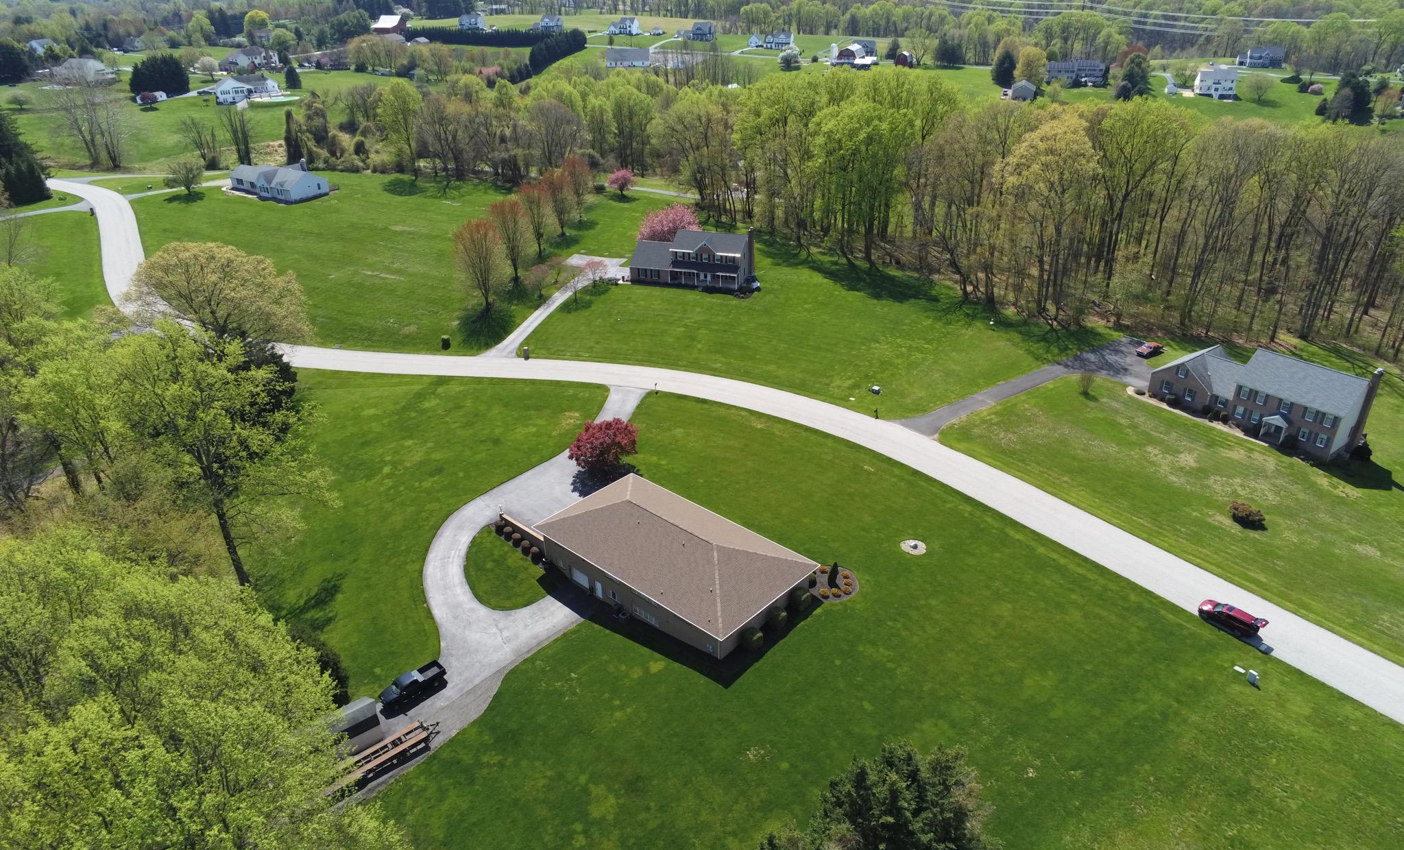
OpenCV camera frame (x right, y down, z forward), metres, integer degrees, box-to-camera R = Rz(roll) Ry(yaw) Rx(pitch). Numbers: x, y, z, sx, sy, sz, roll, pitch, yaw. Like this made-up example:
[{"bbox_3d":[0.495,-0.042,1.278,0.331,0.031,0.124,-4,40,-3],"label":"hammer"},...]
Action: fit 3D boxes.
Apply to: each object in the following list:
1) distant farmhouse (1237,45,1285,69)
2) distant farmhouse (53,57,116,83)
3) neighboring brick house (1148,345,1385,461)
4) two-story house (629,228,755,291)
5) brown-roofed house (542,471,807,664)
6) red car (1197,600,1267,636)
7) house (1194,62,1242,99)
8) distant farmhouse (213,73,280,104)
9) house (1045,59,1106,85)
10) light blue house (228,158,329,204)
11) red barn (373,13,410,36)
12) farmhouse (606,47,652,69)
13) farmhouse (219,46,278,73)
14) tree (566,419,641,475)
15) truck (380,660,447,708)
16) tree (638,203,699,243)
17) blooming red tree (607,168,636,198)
[{"bbox_3d":[258.336,-170.545,431.658,17.300,8.600,10.500,9,29,19],"label":"distant farmhouse"},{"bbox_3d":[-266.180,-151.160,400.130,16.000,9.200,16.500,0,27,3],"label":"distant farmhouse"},{"bbox_3d":[72.340,-5.870,120.810,11.300,11.100,25.100,-19,32,-31],"label":"neighboring brick house"},{"bbox_3d":[-1.260,-29.090,157.480,19.970,9.740,10.240,8,29,18],"label":"two-story house"},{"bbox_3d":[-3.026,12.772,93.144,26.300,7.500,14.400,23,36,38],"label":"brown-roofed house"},{"bbox_3d":[46.028,16.700,80.732,1.980,1.920,5.200,-19,32,-31],"label":"red car"},{"bbox_3d":[187.230,-123.920,338.520,12.500,10.600,9.400,7,28,15],"label":"house"},{"bbox_3d":[-165.906,-122.451,337.384,20.000,8.700,12.500,-19,32,-31],"label":"distant farmhouse"},{"bbox_3d":[168.060,-158.380,419.680,25.100,10.400,10.800,6,28,14],"label":"house"},{"bbox_3d":[-99.950,-57.790,217.120,25.610,6.870,11.190,14,31,28],"label":"light blue house"},{"bbox_3d":[-217.680,-277.220,647.290,16.580,11.600,16.190,9,29,20],"label":"red barn"},{"bbox_3d":[-34.492,-173.531,440.928,20.300,7.200,10.000,1,27,4],"label":"farmhouse"},{"bbox_3d":[-210.910,-170.710,434.800,19.300,9.400,12.200,5,28,12],"label":"farmhouse"},{"bbox_3d":[-12.140,2.620,113.390,8.500,6.100,8.500,-1,27,0],"label":"tree"},{"bbox_3d":[-25.006,22.413,80.660,2.000,1.920,5.850,22,35,37],"label":"truck"},{"bbox_3d":[-6.198,-36.316,176.795,11.400,9.300,11.400,-1,27,0],"label":"tree"},{"bbox_3d":[-19.474,-58.596,224.400,6.600,6.800,6.600,-1,27,0],"label":"blooming red tree"}]

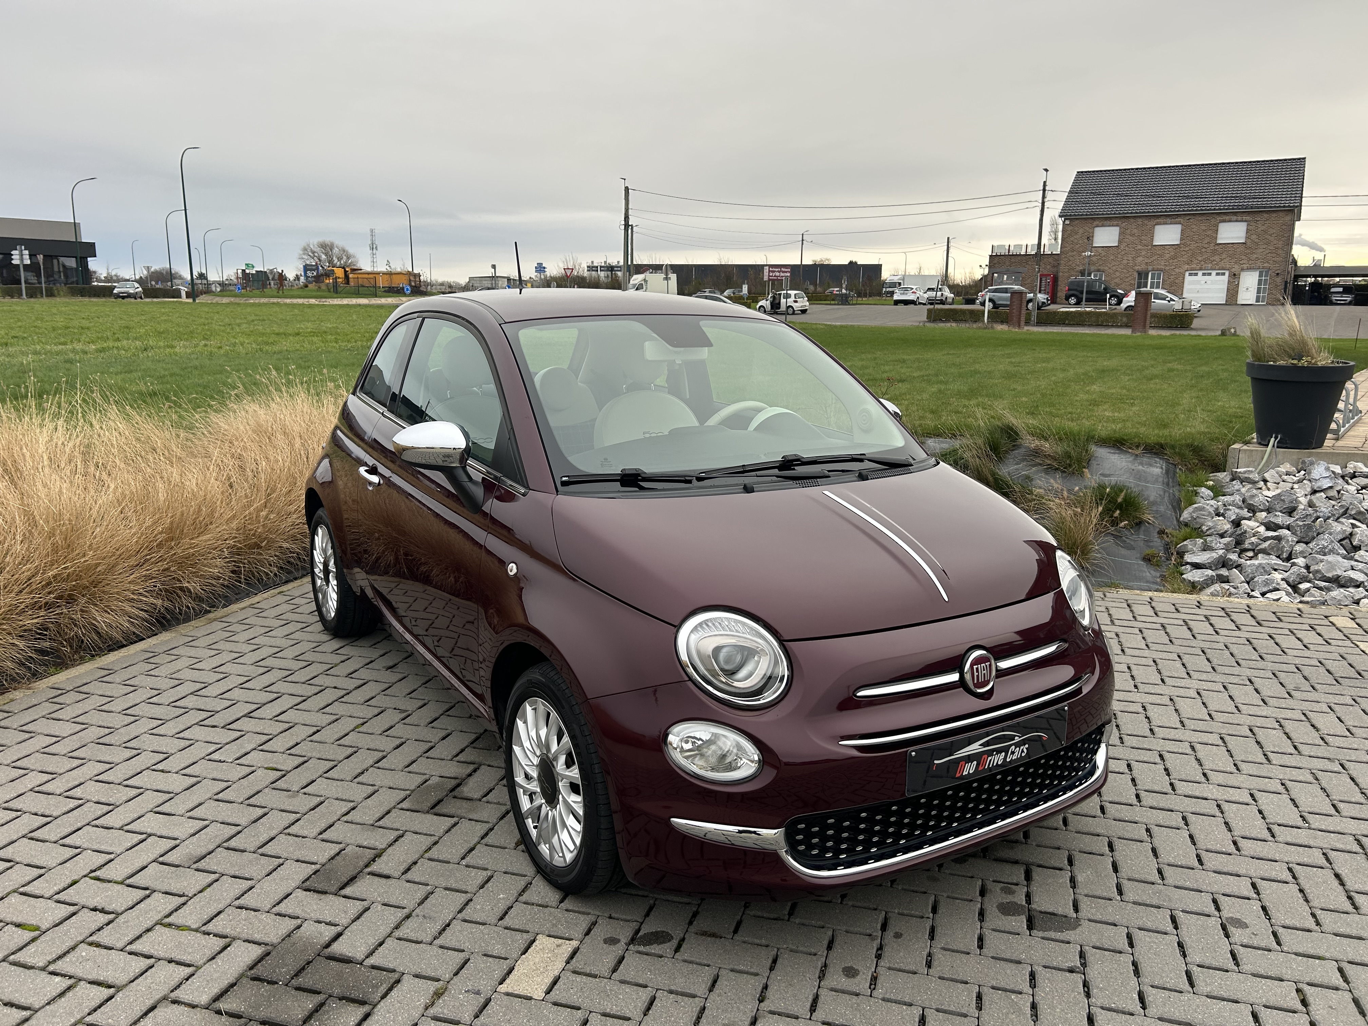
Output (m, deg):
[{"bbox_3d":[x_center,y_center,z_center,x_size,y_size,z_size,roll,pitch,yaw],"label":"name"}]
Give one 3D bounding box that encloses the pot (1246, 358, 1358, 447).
[{"bbox_3d":[5.314,-0.943,8.943,0.815,0.705,0.815,0,12,0],"label":"pot"}]

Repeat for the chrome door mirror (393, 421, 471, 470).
[{"bbox_3d":[-0.711,-0.191,2.868,0.185,0.130,0.120,-6,14,-31],"label":"chrome door mirror"}]

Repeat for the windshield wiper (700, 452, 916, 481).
[{"bbox_3d":[0.372,-0.139,2.986,0.810,0.055,0.090,-8,14,-35],"label":"windshield wiper"}]

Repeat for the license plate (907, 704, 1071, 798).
[{"bbox_3d":[0.700,0.535,2.343,0.520,0.110,0.020,-6,14,-31],"label":"license plate"}]

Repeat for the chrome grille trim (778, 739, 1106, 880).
[{"bbox_3d":[0.678,0.691,2.407,1.060,0.110,0.110,-6,14,-31],"label":"chrome grille trim"}]

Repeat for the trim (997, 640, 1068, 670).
[{"bbox_3d":[0.838,0.336,2.466,0.285,0.027,0.040,-8,14,-36],"label":"trim"}]

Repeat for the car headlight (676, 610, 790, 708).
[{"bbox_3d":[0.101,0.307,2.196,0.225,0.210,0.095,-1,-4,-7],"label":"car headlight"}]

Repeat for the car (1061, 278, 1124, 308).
[{"bbox_3d":[27.094,-14.547,67.500,3.930,1.780,1.720,8,14,30],"label":"car"}]

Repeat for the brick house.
[{"bbox_3d":[32.817,-19.788,73.438,19.020,9.420,9.920,7,14,29],"label":"brick house"}]

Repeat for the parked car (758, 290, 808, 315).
[{"bbox_3d":[6.319,-13.407,65.645,1.670,1.520,3.650,-11,17,-41],"label":"parked car"}]

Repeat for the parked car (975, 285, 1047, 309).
[{"bbox_3d":[21.050,-13.715,65.600,4.200,1.510,1.790,8,14,32],"label":"parked car"}]

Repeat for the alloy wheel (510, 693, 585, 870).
[{"bbox_3d":[-0.282,0.659,2.582,0.155,0.415,0.415,-6,13,-31],"label":"alloy wheel"}]

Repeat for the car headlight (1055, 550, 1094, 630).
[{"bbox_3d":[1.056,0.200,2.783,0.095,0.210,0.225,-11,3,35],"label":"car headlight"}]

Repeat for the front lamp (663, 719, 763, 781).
[{"bbox_3d":[0.062,0.506,2.191,0.195,0.140,0.085,1,12,0],"label":"front lamp"}]

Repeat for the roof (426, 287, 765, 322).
[{"bbox_3d":[-0.404,-0.783,3.901,1.040,0.100,1.220,-6,14,-31],"label":"roof"}]

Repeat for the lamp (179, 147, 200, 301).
[{"bbox_3d":[-35.992,-21.411,76.189,0.300,10.900,2.300,3,13,14],"label":"lamp"}]

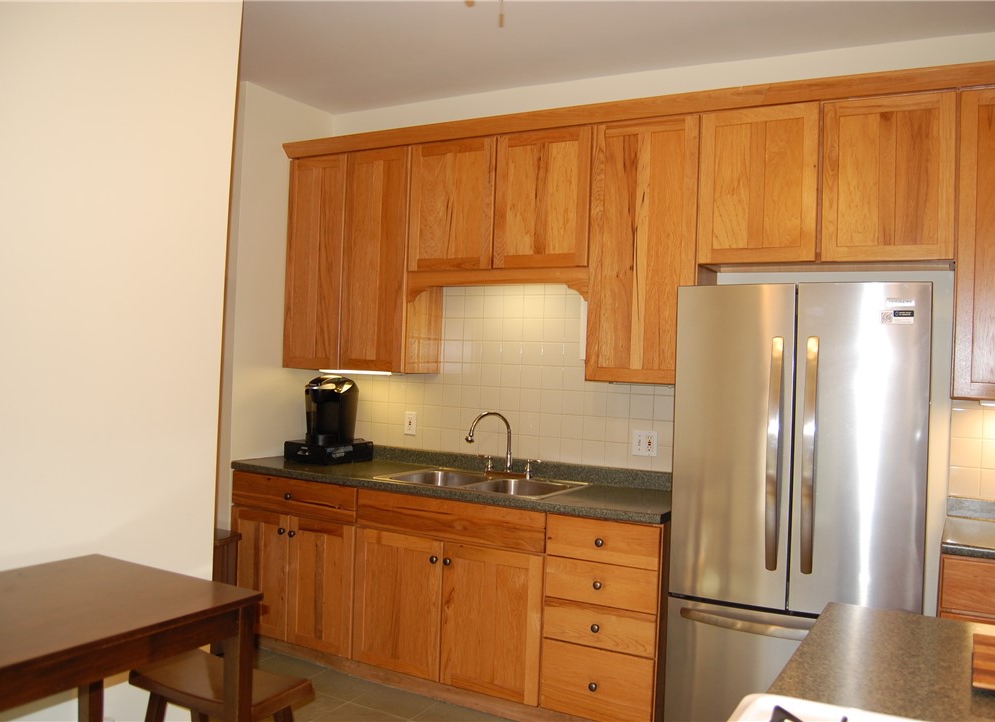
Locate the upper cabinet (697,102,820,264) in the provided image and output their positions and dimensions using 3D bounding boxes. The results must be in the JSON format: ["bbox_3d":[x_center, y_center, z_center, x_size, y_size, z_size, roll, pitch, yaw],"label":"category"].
[{"bbox_3d":[1.062,-0.662,3.230,0.442,0.595,0.327,2,0,28],"label":"upper cabinet"}]

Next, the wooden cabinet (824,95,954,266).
[{"bbox_3d":[1.451,-0.647,3.023,0.438,0.597,0.327,2,0,28],"label":"wooden cabinet"}]

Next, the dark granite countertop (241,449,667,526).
[{"bbox_3d":[-0.196,0.510,3.704,2.128,0.104,0.637,2,0,28],"label":"dark granite countertop"}]

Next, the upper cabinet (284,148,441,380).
[{"bbox_3d":[-0.675,-0.486,4.150,0.752,1.068,0.327,2,0,28],"label":"upper cabinet"}]

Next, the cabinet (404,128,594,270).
[{"bbox_3d":[0.066,-0.696,3.760,0.909,0.596,0.327,2,0,28],"label":"cabinet"}]

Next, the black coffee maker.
[{"bbox_3d":[-0.868,0.289,4.151,0.310,0.431,0.325,2,0,28],"label":"black coffee maker"}]

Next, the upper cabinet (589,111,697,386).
[{"bbox_3d":[0.659,-0.439,3.441,0.454,1.068,0.327,2,0,28],"label":"upper cabinet"}]

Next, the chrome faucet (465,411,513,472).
[{"bbox_3d":[-0.032,0.372,3.669,0.263,0.288,0.045,2,0,-39],"label":"chrome faucet"}]

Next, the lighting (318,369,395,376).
[{"bbox_3d":[-0.719,0.050,4.129,0.458,0.029,0.090,2,0,28],"label":"lighting"}]

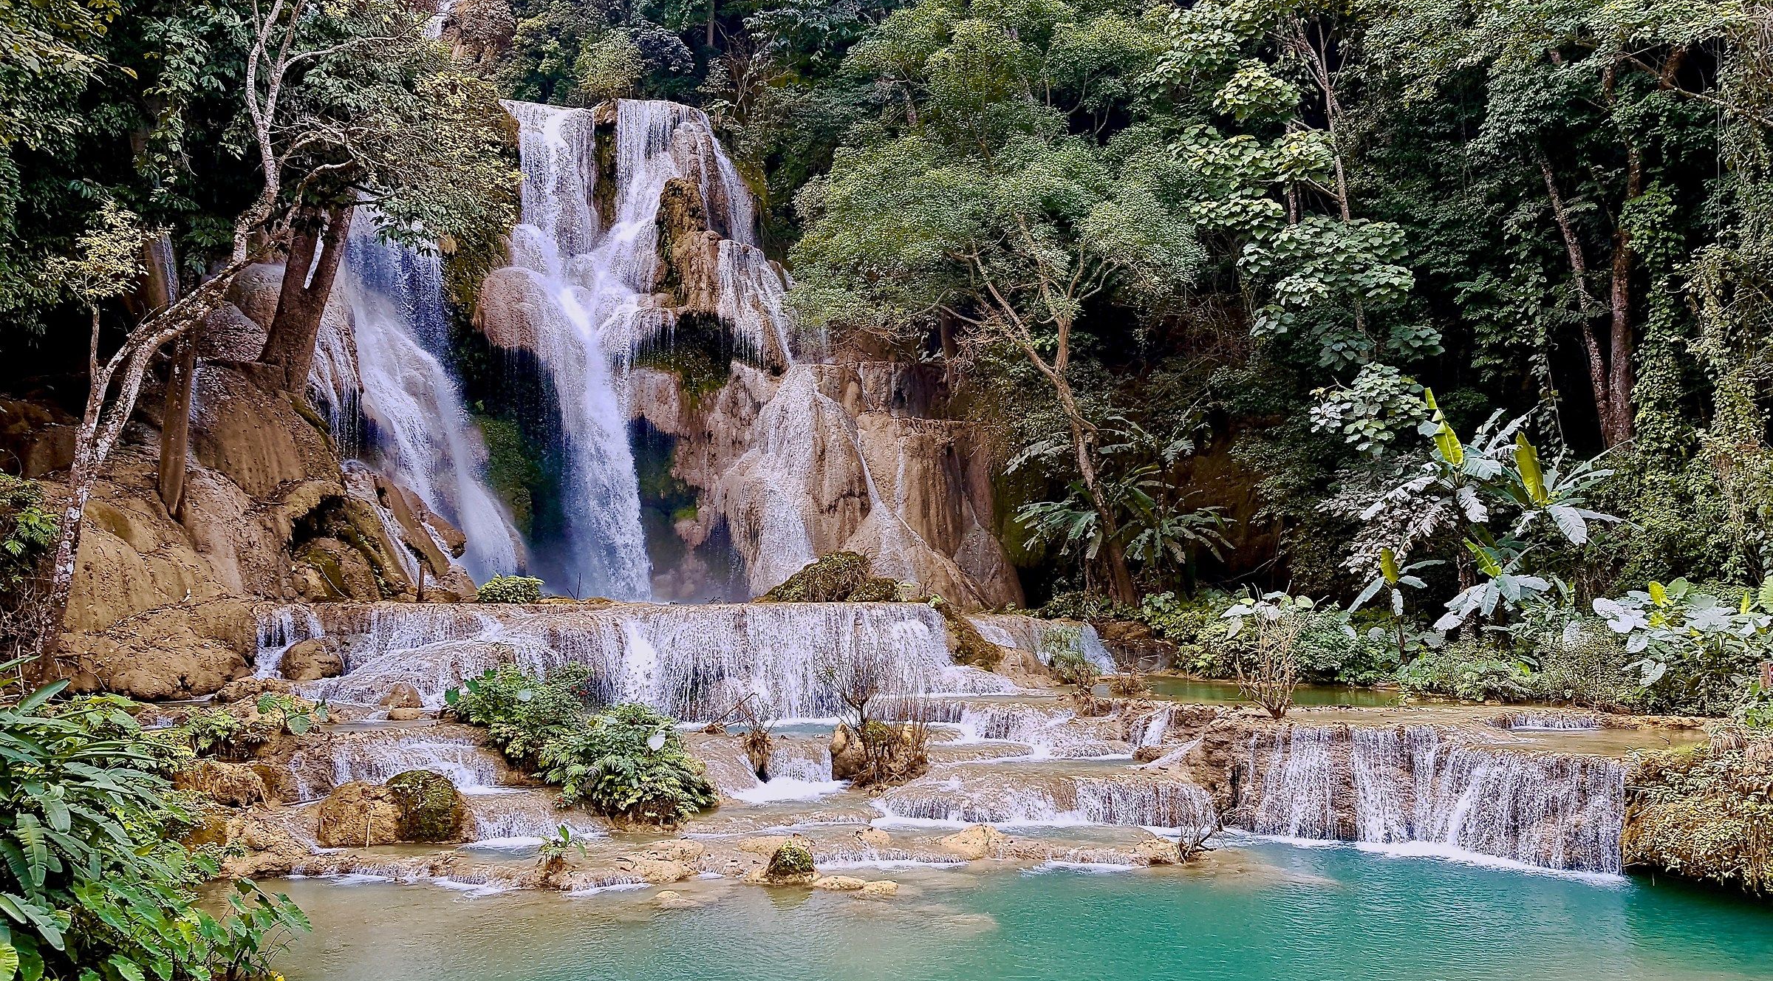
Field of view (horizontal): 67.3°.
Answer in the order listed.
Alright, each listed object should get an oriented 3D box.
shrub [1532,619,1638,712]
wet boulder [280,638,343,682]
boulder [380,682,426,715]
[{"bbox_3d":[11.440,2.868,21.800,1.700,1.460,1.400,0,-3,0],"label":"shrub"},{"bbox_3d":[-10.705,3.160,24.800,1.140,0.770,1.000,0,-3,0],"label":"wet boulder"},{"bbox_3d":[-7.042,3.037,19.400,0.666,0.484,0.520,0,-4,0],"label":"boulder"}]

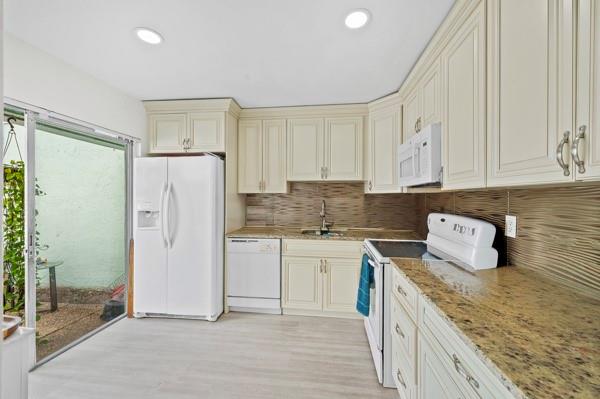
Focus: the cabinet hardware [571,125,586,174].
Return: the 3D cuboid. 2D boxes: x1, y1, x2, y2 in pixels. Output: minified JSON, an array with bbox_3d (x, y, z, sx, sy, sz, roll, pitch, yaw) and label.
[{"bbox_3d":[0.864,-0.156,0.730,0.033,0.152,0.017,0,1,7],"label":"cabinet hardware"}]

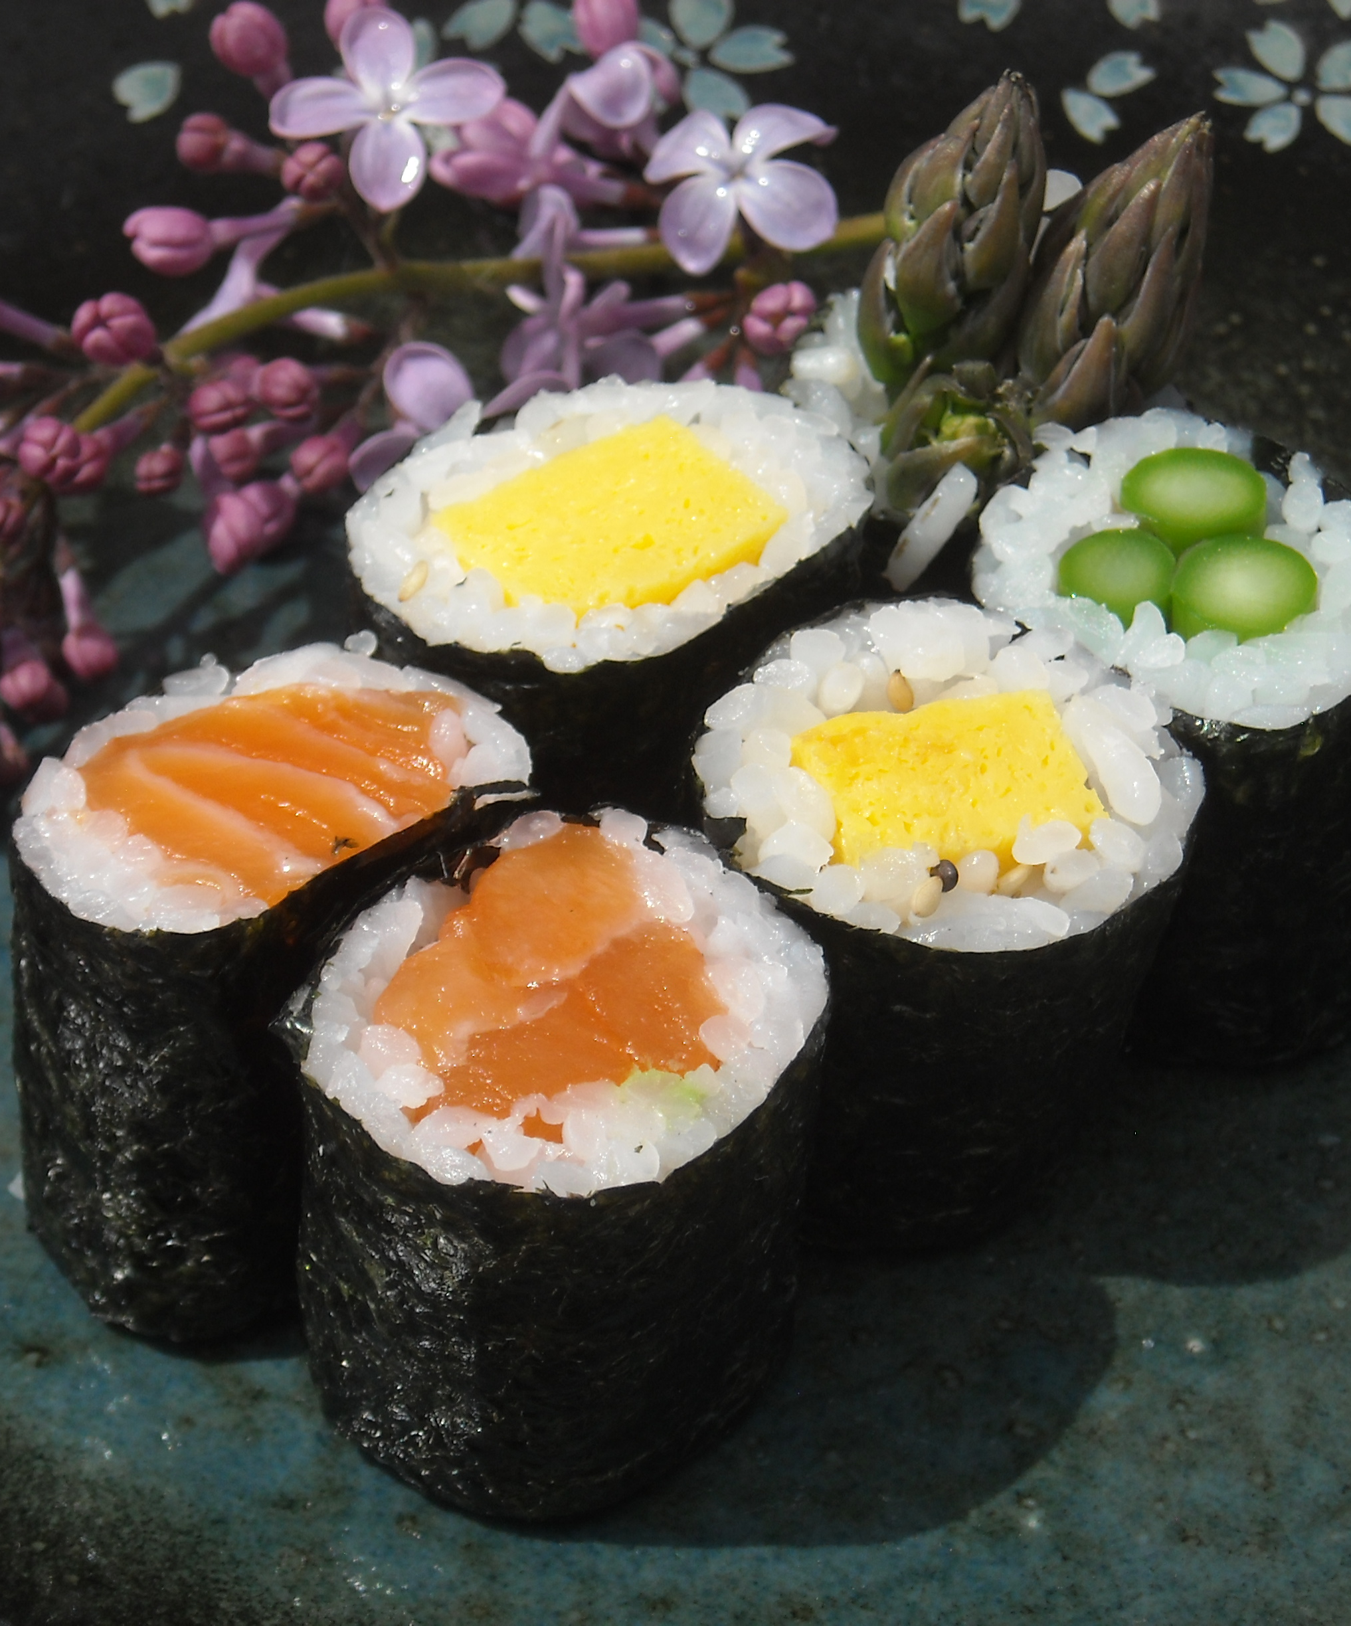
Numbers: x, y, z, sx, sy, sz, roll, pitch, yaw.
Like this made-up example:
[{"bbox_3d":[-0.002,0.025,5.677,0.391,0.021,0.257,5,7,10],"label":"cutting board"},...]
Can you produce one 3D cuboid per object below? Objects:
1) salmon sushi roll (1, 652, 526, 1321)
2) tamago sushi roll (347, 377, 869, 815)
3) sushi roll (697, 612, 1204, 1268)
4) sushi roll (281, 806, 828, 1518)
[{"bbox_3d":[-0.025,0.012,0.336,0.031,0.034,0.028,0,43,0],"label":"salmon sushi roll"},{"bbox_3d":[-0.004,-0.009,0.362,0.035,0.030,0.033,0,43,0],"label":"tamago sushi roll"},{"bbox_3d":[0.018,0.007,0.347,0.033,0.029,0.033,0,43,0],"label":"sushi roll"},{"bbox_3d":[-0.007,0.022,0.330,0.032,0.030,0.033,0,43,0],"label":"sushi roll"}]

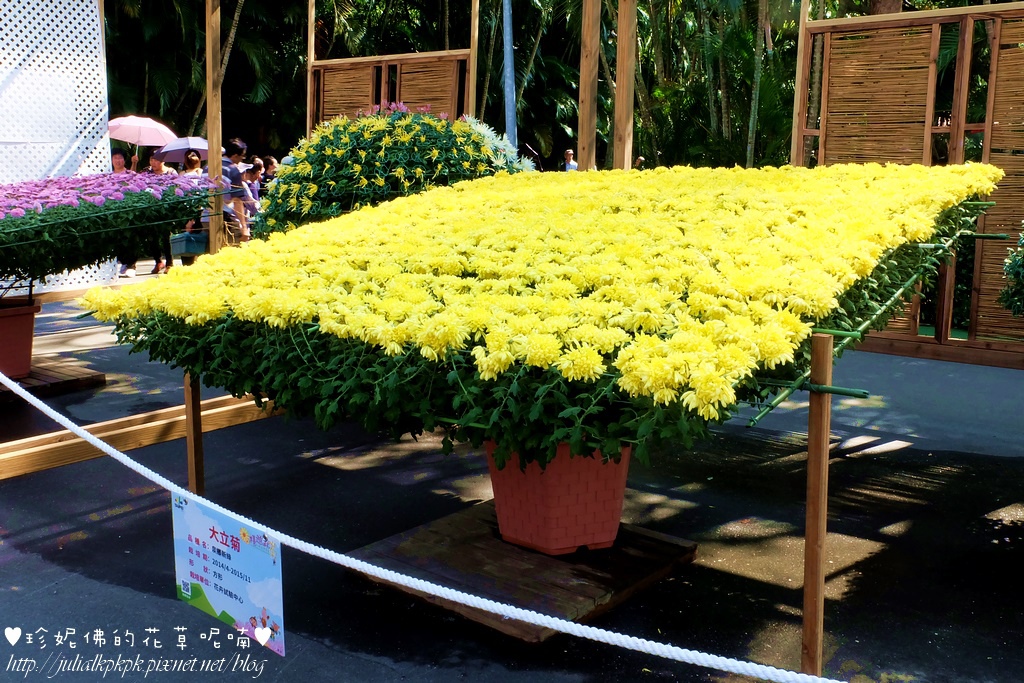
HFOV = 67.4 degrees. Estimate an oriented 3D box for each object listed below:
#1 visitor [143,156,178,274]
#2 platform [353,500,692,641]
[{"bbox_3d":[-4.273,-1.595,9.350,0.460,1.532,0.340,6,9,30],"label":"visitor"},{"bbox_3d":[0.050,0.695,2.483,0.770,0.065,0.800,8,10,40],"label":"platform"}]

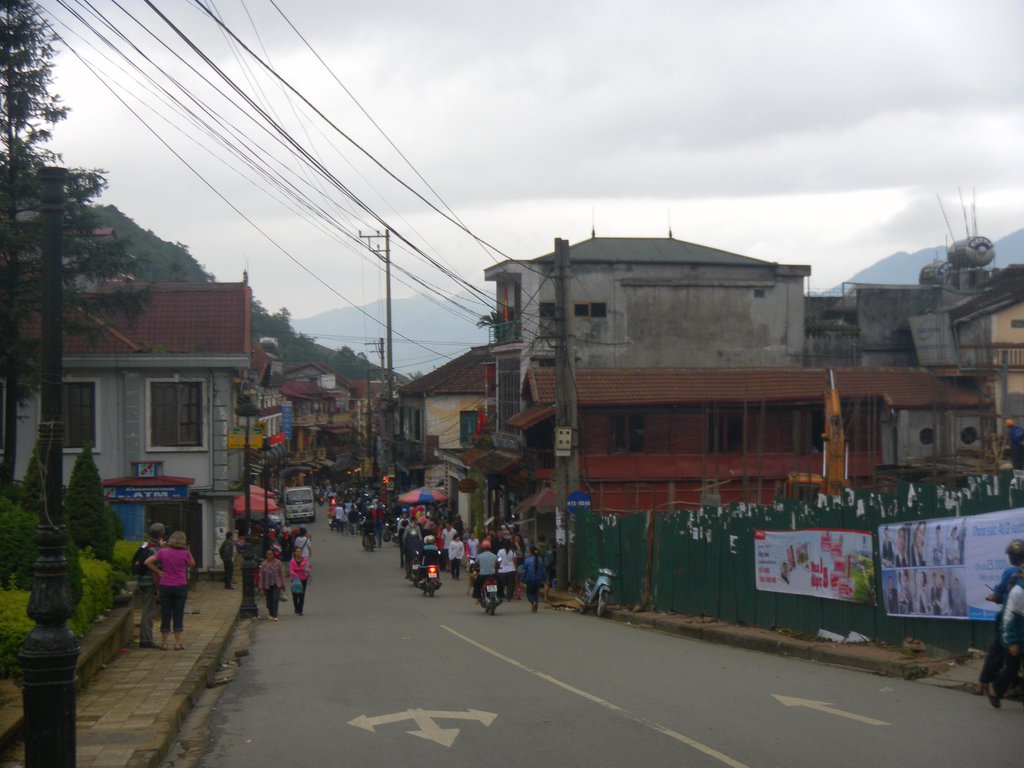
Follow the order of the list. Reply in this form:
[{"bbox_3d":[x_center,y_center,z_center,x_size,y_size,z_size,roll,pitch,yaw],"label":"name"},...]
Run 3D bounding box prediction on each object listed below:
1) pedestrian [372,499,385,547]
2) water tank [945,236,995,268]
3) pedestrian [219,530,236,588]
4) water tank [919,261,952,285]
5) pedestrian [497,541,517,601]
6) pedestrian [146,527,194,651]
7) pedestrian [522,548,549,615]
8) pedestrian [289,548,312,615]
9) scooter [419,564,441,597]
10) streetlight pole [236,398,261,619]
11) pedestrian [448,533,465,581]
[{"bbox_3d":[-4.441,4.607,50.000,0.480,1.620,0.330,0,1,-9],"label":"pedestrian"},{"bbox_3d":[17.323,-5.006,57.000,1.150,1.180,1.680,0,1,-9],"label":"water tank"},{"bbox_3d":[-7.793,4.836,41.400,0.380,1.578,0.480,0,0,-18],"label":"pedestrian"},{"bbox_3d":[16.550,-4.171,58.000,1.130,1.150,1.650,0,1,-9],"label":"water tank"},{"bbox_3d":[-0.121,4.488,36.400,0.480,1.496,0.380,0,0,-5],"label":"pedestrian"},{"bbox_3d":[-4.760,2.881,21.000,0.680,1.656,0.420,0,0,-5],"label":"pedestrian"},{"bbox_3d":[0.517,4.398,33.900,0.520,1.472,0.420,0,0,-6],"label":"pedestrian"},{"bbox_3d":[-4.755,4.451,34.000,0.480,1.510,0.380,0,0,-8],"label":"pedestrian"},{"bbox_3d":[-2.158,5.052,39.700,0.680,1.080,1.880,0,-4,-9],"label":"scooter"},{"bbox_3d":[-5.670,2.674,32.400,0.500,4.720,0.500,0,1,-9],"label":"streetlight pole"},{"bbox_3d":[-1.657,5.184,45.300,0.460,1.390,0.330,0,0,-9],"label":"pedestrian"}]

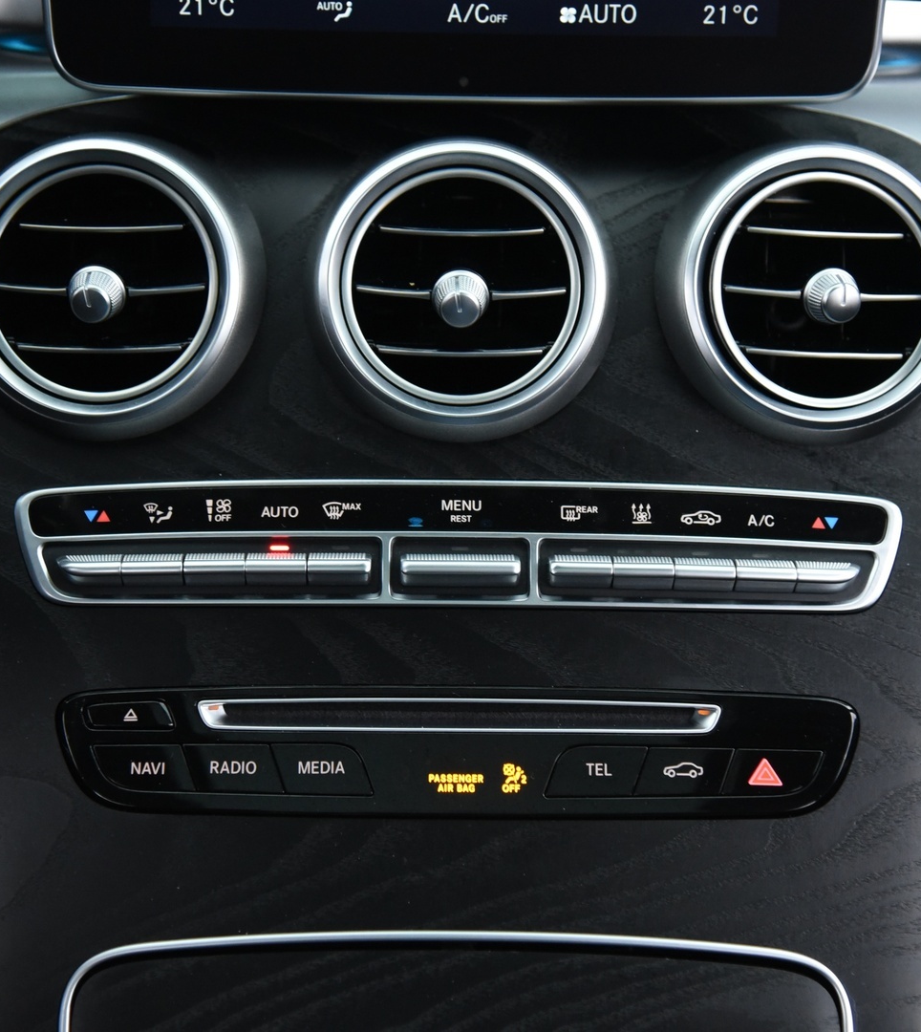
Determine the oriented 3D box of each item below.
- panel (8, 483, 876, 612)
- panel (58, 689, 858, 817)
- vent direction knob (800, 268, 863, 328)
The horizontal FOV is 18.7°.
[{"bbox_3d":[0.000,0.008,0.742,0.231,0.032,0.020,1,-10,0],"label":"panel"},{"bbox_3d":[-0.001,0.062,0.732,0.207,0.031,0.018,1,-16,0],"label":"panel"},{"bbox_3d":[0.100,-0.058,0.747,0.015,0.015,0.015,1,15,-6],"label":"vent direction knob"}]

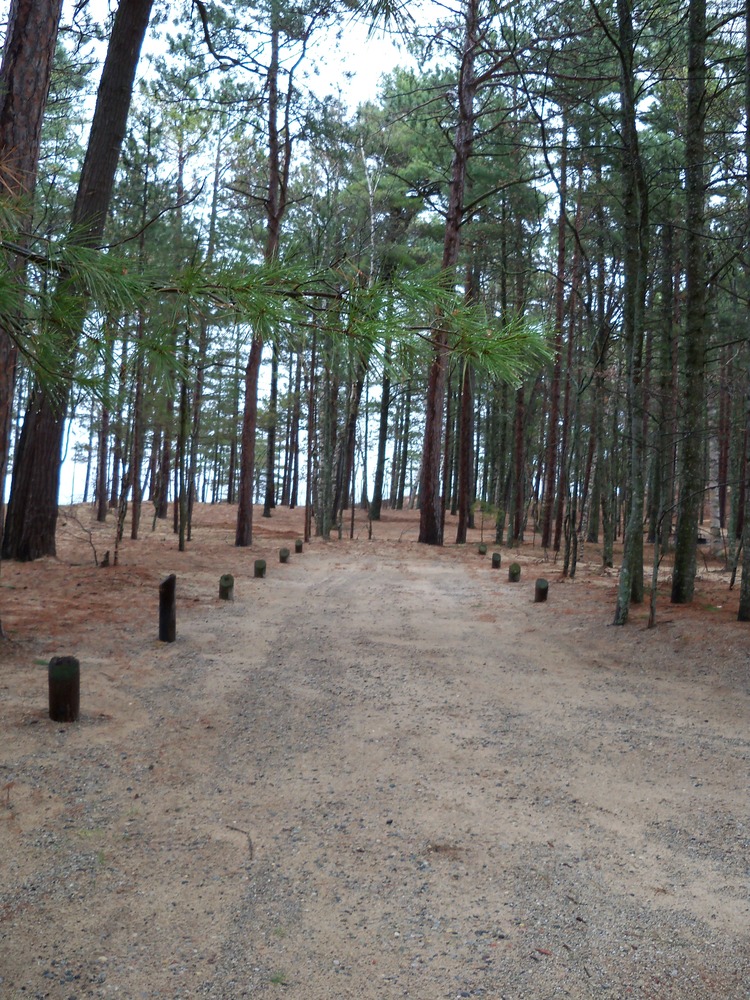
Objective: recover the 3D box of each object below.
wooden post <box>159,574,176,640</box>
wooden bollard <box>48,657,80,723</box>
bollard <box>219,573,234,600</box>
[{"bbox_3d":[-2.180,1.133,10.650,0.170,0.710,0.170,0,0,-17],"label":"wooden post"},{"bbox_3d":[-2.133,1.293,6.950,0.210,0.412,0.210,0,0,0],"label":"wooden bollard"},{"bbox_3d":[-2.196,1.295,15.000,0.210,0.360,0.210,0,0,0],"label":"bollard"}]

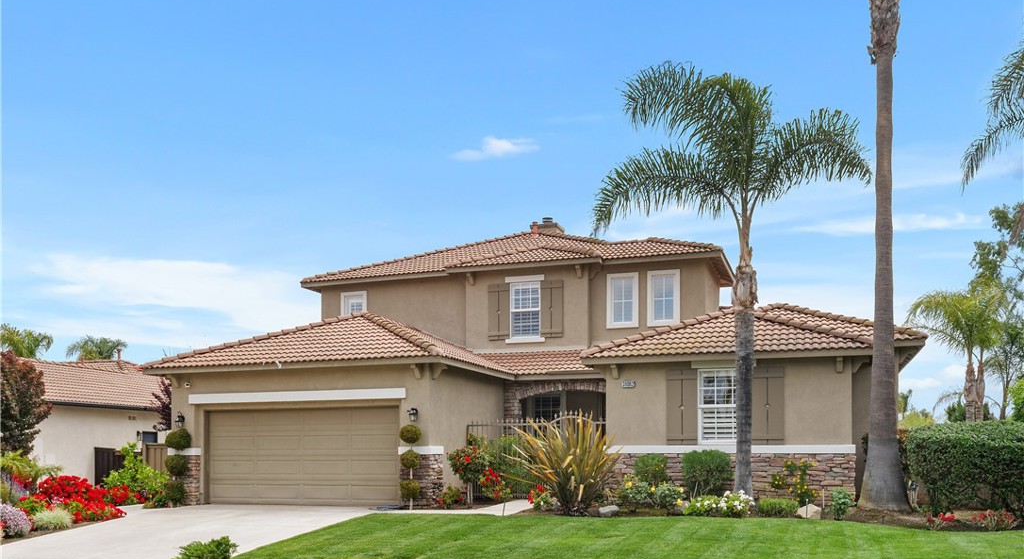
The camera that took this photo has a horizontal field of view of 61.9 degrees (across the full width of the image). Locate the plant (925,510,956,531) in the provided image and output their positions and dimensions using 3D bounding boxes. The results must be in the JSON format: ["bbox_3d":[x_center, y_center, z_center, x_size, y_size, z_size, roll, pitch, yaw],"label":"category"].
[{"bbox_3d":[6.829,3.841,13.600,0.500,0.320,0.450,0,-5,0],"label":"plant"}]

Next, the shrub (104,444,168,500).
[{"bbox_3d":[-9.176,4.680,20.800,1.600,1.400,1.400,0,-5,0],"label":"shrub"}]

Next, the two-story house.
[{"bbox_3d":[1.430,1.650,23.200,17.200,7.400,12.500,-1,-5,17],"label":"two-story house"}]

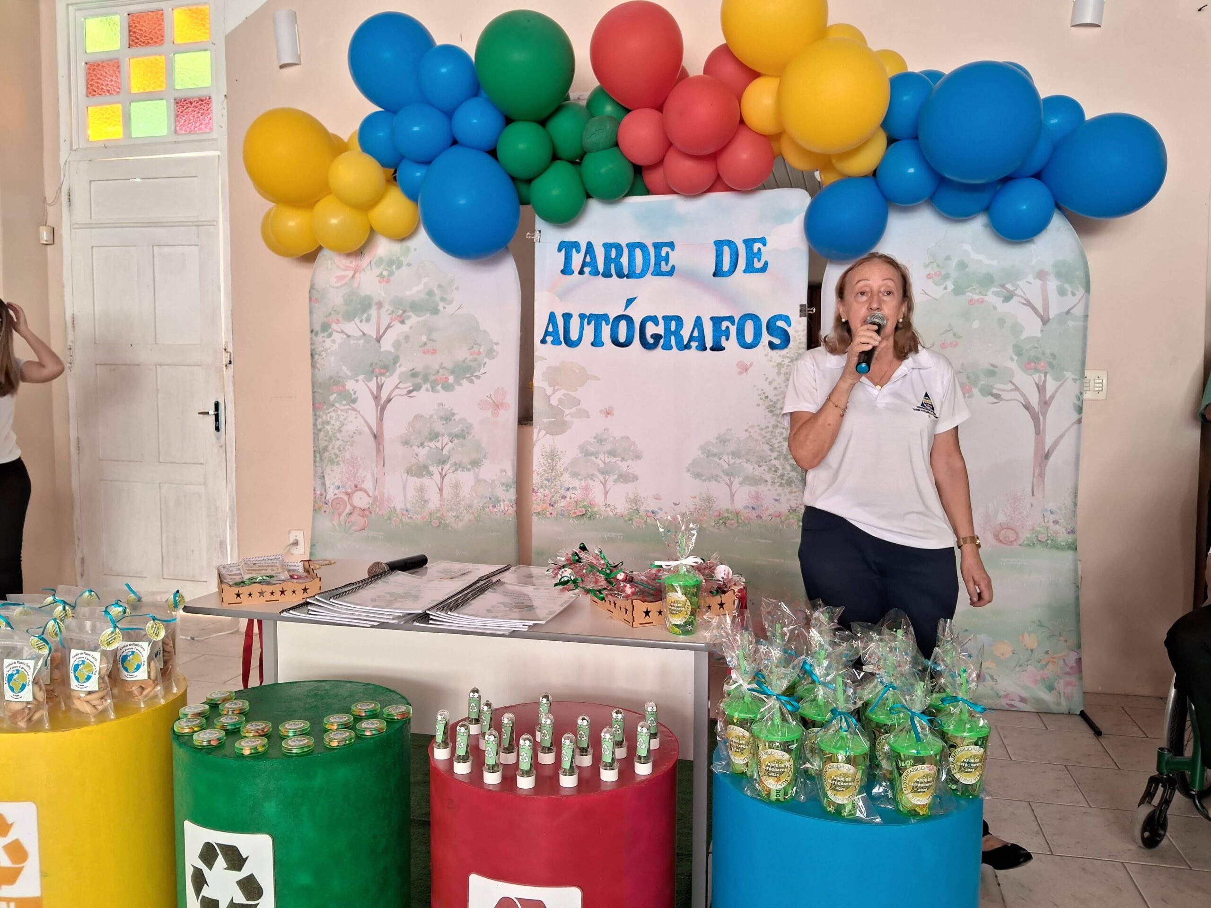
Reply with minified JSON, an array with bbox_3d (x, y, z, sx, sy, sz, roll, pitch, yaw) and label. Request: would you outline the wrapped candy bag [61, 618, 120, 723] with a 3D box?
[{"bbox_3d":[-0.975,0.401,1.715,0.100,0.190,0.050,-1,4,-14],"label":"wrapped candy bag"}]

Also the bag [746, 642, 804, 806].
[{"bbox_3d":[0.263,0.406,1.387,0.090,0.232,0.085,1,4,13],"label":"bag"}]

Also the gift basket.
[{"bbox_3d":[0.103,0.272,2.014,0.275,0.144,0.260,-2,4,-25],"label":"gift basket"}]

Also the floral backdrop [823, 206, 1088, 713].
[{"bbox_3d":[1.334,-0.007,3.556,0.980,2.000,0.050,1,4,11],"label":"floral backdrop"}]

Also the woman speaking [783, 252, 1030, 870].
[{"bbox_3d":[0.813,0.264,2.498,0.590,1.600,0.380,1,4,15],"label":"woman speaking"}]

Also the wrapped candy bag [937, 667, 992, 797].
[{"bbox_3d":[0.562,0.422,1.411,0.088,0.200,0.085,1,4,16],"label":"wrapped candy bag"}]

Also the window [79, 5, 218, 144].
[{"bbox_3d":[-2.371,-1.957,4.699,0.865,0.643,0.050,1,4,15],"label":"window"}]

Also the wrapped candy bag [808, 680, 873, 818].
[{"bbox_3d":[0.354,0.425,1.345,0.090,0.202,0.085,1,4,15],"label":"wrapped candy bag"}]

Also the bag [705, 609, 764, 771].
[{"bbox_3d":[0.221,0.387,1.487,0.090,0.257,0.085,2,4,18],"label":"bag"}]

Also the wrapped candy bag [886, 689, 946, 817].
[{"bbox_3d":[0.461,0.432,1.346,0.090,0.188,0.085,1,4,12],"label":"wrapped candy bag"}]

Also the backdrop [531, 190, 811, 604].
[{"bbox_3d":[0.252,-0.051,3.845,1.160,2.040,0.050,1,4,15],"label":"backdrop"}]

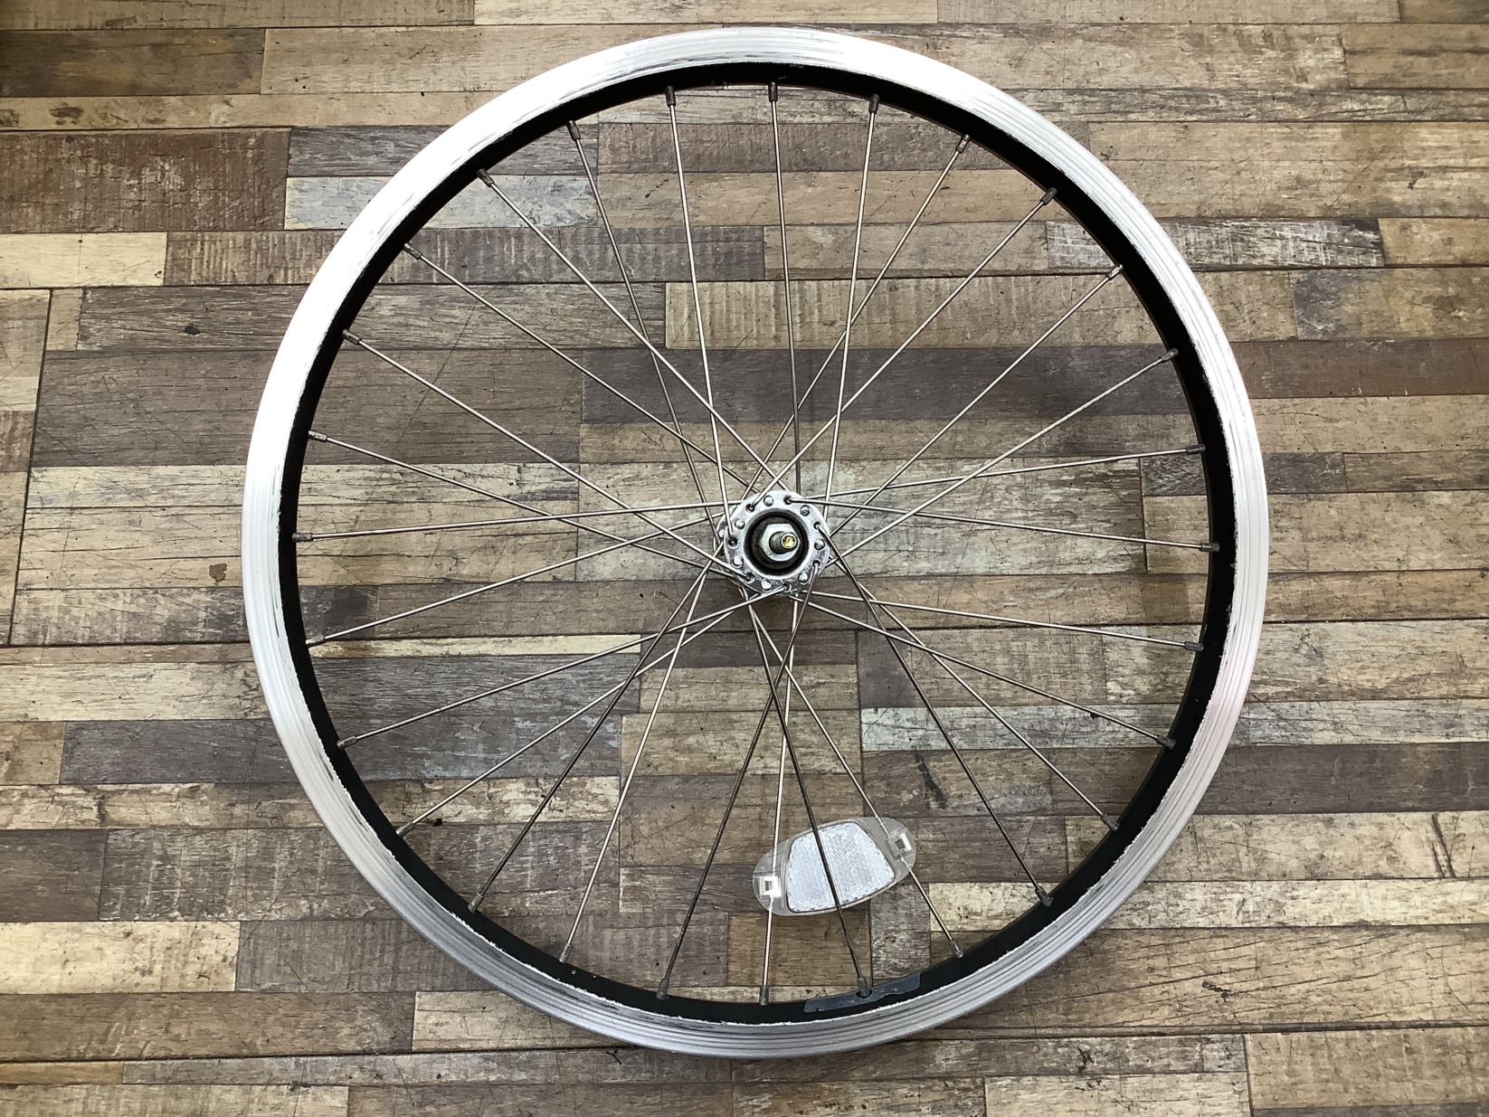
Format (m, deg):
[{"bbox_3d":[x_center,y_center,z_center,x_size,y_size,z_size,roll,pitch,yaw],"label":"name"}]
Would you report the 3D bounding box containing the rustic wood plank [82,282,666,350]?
[{"bbox_3d":[-0.182,-0.117,0.657,0.287,0.006,0.034,-1,75,-1],"label":"rustic wood plank"}]

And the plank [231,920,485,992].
[{"bbox_3d":[-0.168,0.178,0.599,0.115,0.012,0.030,-1,76,-1],"label":"plank"}]

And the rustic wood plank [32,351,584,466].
[{"bbox_3d":[-0.214,-0.073,0.662,0.266,0.012,0.060,-1,76,-1],"label":"rustic wood plank"}]

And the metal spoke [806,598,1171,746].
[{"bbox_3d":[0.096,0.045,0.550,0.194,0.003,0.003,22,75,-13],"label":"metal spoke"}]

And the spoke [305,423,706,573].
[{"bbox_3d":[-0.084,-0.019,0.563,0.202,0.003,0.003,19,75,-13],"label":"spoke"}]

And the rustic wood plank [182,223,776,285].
[{"bbox_3d":[-0.138,-0.148,0.663,0.295,0.010,0.029,-1,76,-1],"label":"rustic wood plank"}]

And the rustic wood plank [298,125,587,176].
[{"bbox_3d":[-0.151,-0.204,0.676,0.154,0.010,0.028,-1,76,-1],"label":"rustic wood plank"}]

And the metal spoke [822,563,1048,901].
[{"bbox_3d":[0.081,0.069,0.562,0.004,0.005,0.202,-33,103,-4],"label":"metal spoke"}]

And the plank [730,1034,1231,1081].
[{"bbox_3d":[0.105,0.215,0.577,0.220,0.010,0.016,-1,76,-1],"label":"plank"}]

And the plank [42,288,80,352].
[{"bbox_3d":[-0.334,-0.116,0.656,0.015,0.006,0.033,-1,75,-1],"label":"plank"}]

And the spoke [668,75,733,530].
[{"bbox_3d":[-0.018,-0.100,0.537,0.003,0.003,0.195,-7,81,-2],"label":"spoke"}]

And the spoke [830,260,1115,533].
[{"bbox_3d":[0.093,-0.060,0.599,0.202,0.005,0.004,-43,93,8],"label":"spoke"}]

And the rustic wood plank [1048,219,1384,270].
[{"bbox_3d":[0.234,-0.155,0.668,0.167,0.010,0.027,-1,76,-1],"label":"rustic wood plank"}]

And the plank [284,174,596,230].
[{"bbox_3d":[-0.155,-0.182,0.691,0.158,0.012,0.030,-1,76,-1],"label":"plank"}]

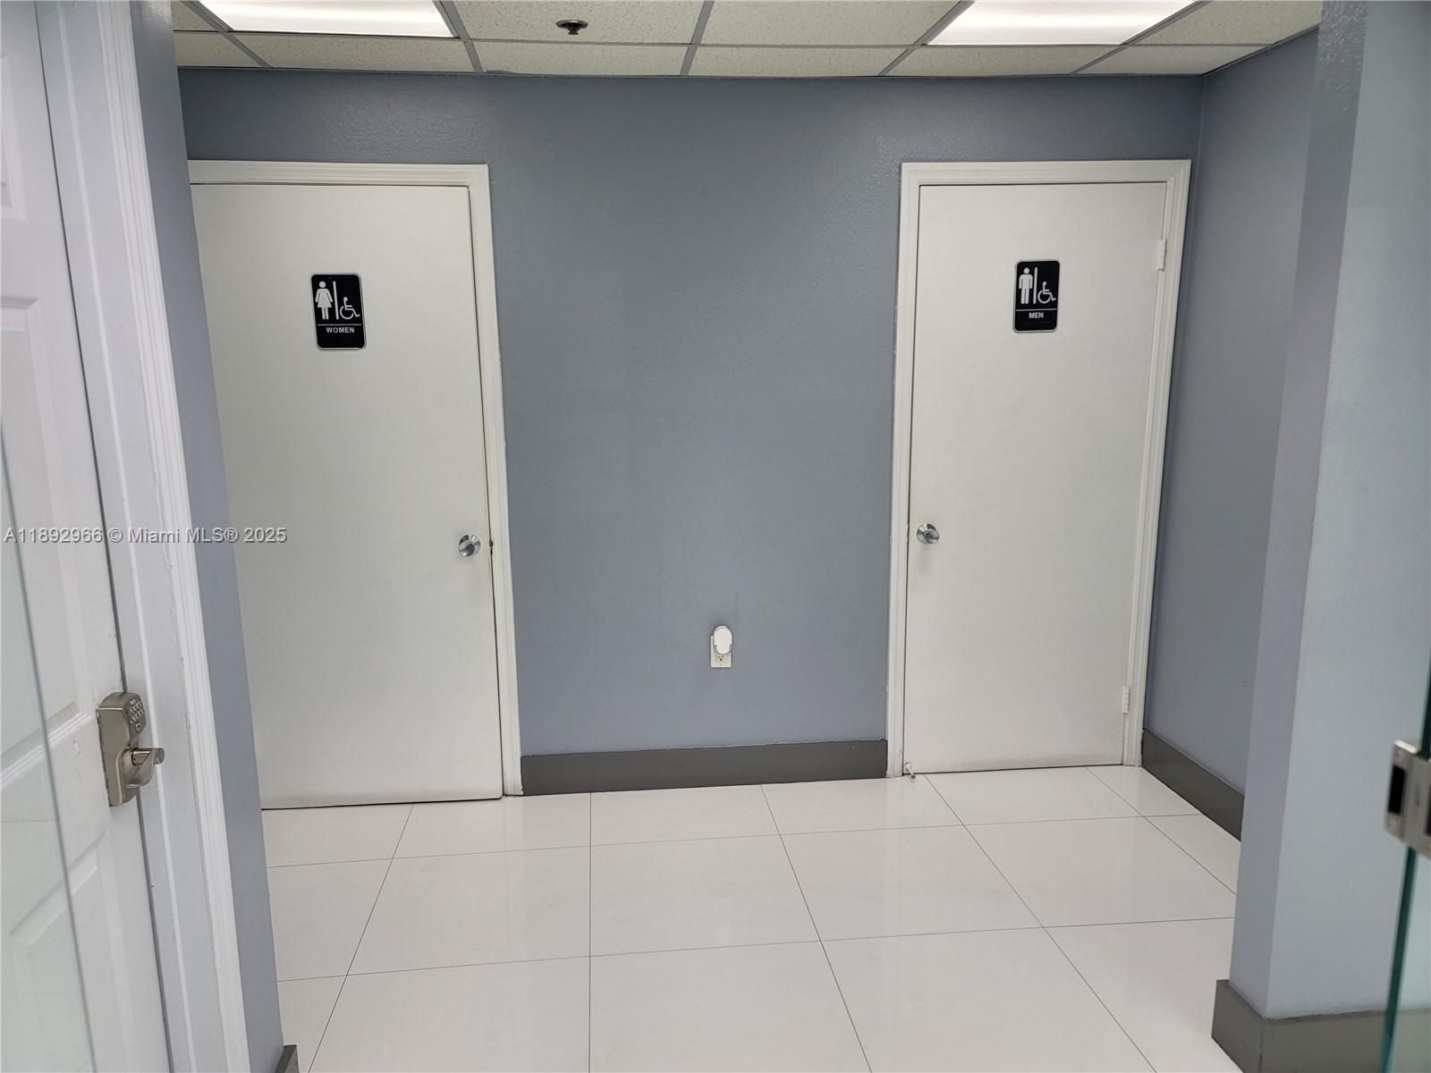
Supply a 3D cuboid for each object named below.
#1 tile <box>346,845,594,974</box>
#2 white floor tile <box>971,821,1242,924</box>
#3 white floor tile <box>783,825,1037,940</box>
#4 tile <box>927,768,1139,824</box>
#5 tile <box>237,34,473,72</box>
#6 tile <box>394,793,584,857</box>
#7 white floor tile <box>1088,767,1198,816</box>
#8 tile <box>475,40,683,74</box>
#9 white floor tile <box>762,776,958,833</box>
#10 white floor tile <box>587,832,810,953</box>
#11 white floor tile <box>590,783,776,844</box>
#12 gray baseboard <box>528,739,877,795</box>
[{"bbox_3d":[-0.653,1.041,2.902,0.603,0.014,0.589,-2,11,-6],"label":"tile"},{"bbox_3d":[1.145,0.987,3.097,0.603,0.014,0.589,-2,11,-6],"label":"white floor tile"},{"bbox_3d":[0.546,1.005,3.032,0.603,0.014,0.589,-2,11,-6],"label":"white floor tile"},{"bbox_3d":[1.090,0.895,3.574,0.603,0.014,0.387,-2,11,-6],"label":"tile"},{"bbox_3d":[-0.997,-1.368,2.915,0.598,0.016,0.378,-2,11,-6],"label":"tile"},{"bbox_3d":[-0.707,0.949,3.379,0.603,0.014,0.387,-2,11,-6],"label":"tile"},{"bbox_3d":[1.481,0.884,3.616,0.182,0.014,0.387,-2,11,-6],"label":"white floor tile"},{"bbox_3d":[-0.384,-1.389,2.990,0.609,0.016,0.361,-2,11,-6],"label":"tile"},{"bbox_3d":[0.491,0.913,3.509,0.603,0.014,0.387,-2,11,-6],"label":"white floor tile"},{"bbox_3d":[-0.054,1.023,2.967,0.603,0.014,0.589,-2,11,-6],"label":"white floor tile"},{"bbox_3d":[-0.108,0.931,3.444,0.603,0.014,0.387,-2,11,-6],"label":"white floor tile"},{"bbox_3d":[-0.028,0.811,3.636,1.293,0.145,0.016,-2,11,-6],"label":"gray baseboard"}]

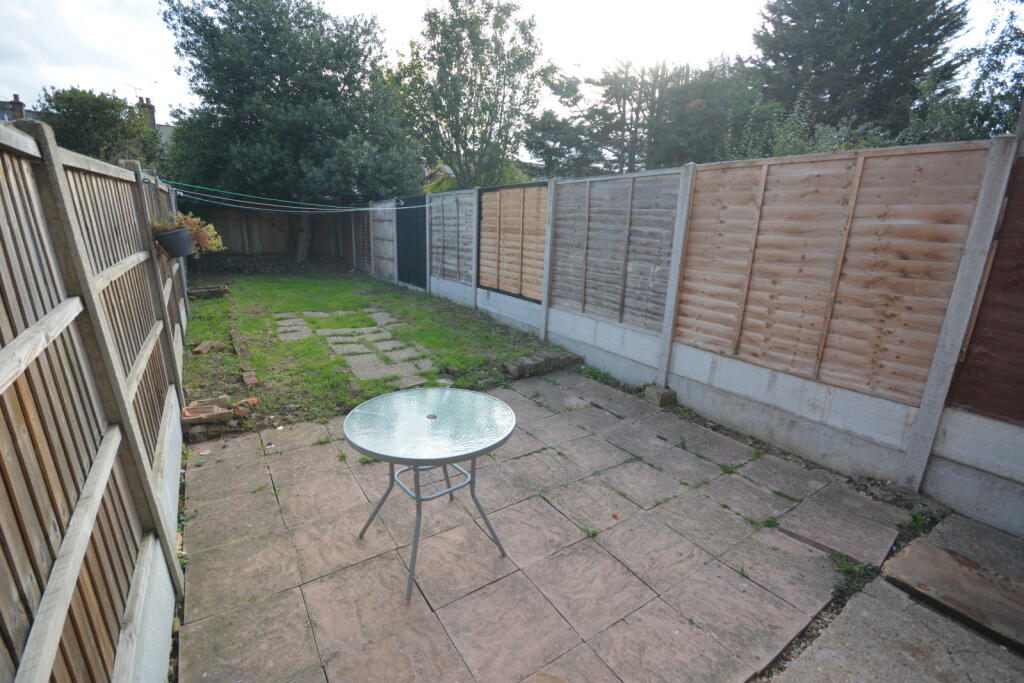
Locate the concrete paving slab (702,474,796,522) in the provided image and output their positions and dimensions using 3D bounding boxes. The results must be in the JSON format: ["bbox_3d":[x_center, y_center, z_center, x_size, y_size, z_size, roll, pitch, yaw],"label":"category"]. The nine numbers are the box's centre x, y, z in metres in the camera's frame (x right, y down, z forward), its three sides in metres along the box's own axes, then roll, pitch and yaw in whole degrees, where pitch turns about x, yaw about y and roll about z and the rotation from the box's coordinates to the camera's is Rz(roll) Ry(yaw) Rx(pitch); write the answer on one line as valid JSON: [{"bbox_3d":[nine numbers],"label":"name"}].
[{"bbox_3d":[1.507,1.015,2.772,0.450,0.040,0.450,-7,16,-34],"label":"concrete paving slab"}]

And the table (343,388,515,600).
[{"bbox_3d":[-0.387,0.696,2.084,0.790,0.700,0.790,3,14,-1],"label":"table"}]

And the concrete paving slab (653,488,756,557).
[{"bbox_3d":[1.127,1.067,2.518,0.450,0.040,0.450,-6,16,-35],"label":"concrete paving slab"}]

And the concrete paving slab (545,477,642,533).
[{"bbox_3d":[0.489,1.004,2.615,0.450,0.040,0.450,-6,16,-35],"label":"concrete paving slab"}]

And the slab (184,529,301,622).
[{"bbox_3d":[-1.247,1.074,1.970,0.424,0.050,0.450,-7,16,-33],"label":"slab"}]

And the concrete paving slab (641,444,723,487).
[{"bbox_3d":[1.222,0.894,3.047,0.445,0.040,0.445,-7,16,-33],"label":"concrete paving slab"}]

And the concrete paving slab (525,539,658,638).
[{"bbox_3d":[0.349,1.128,1.964,0.447,0.050,0.442,-7,16,-33],"label":"concrete paving slab"}]

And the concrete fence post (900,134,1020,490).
[{"bbox_3d":[2.635,-0.065,2.555,0.120,2.123,0.100,-7,16,-33],"label":"concrete fence post"}]

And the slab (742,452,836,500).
[{"bbox_3d":[1.873,0.940,2.940,0.435,0.040,0.445,-7,16,-33],"label":"slab"}]

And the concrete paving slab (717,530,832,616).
[{"bbox_3d":[1.374,1.167,2.170,0.450,0.040,0.450,-6,16,-35],"label":"concrete paving slab"}]

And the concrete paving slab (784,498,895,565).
[{"bbox_3d":[1.872,1.081,2.449,0.420,0.040,0.455,-11,19,-44],"label":"concrete paving slab"}]

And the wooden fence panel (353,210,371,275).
[{"bbox_3d":[-4.535,-3.108,13.045,0.050,1.851,1.830,-7,16,-33],"label":"wooden fence panel"}]

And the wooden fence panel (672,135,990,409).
[{"bbox_3d":[2.093,-0.555,3.218,0.050,1.556,1.830,-6,15,-33],"label":"wooden fence panel"}]

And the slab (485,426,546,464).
[{"bbox_3d":[-0.025,0.805,3.293,0.450,0.050,0.450,-7,16,-33],"label":"slab"}]

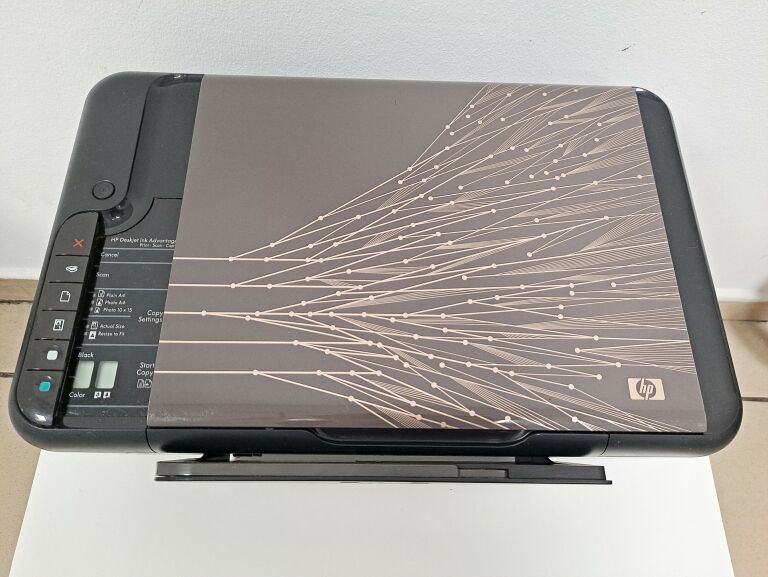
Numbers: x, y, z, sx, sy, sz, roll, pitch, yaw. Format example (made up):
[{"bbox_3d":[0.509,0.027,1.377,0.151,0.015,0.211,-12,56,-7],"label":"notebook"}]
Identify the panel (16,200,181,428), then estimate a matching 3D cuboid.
[{"bbox_3d":[-0.170,0.011,0.345,0.074,0.020,0.148,1,67,-1],"label":"panel"}]

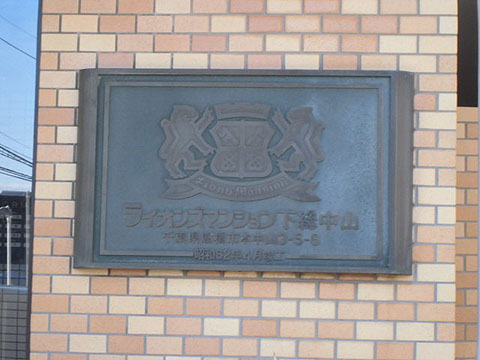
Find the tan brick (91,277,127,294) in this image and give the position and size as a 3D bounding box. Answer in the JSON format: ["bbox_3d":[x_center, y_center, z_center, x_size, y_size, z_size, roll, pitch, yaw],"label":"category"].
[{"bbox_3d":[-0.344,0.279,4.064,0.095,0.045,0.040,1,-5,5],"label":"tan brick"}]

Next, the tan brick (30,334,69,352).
[{"bbox_3d":[-0.498,0.428,4.045,0.095,0.046,0.030,1,-6,5],"label":"tan brick"}]

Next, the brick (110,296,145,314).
[{"bbox_3d":[-0.293,0.330,4.039,0.095,0.046,0.030,1,-6,5],"label":"brick"}]

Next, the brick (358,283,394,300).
[{"bbox_3d":[0.355,0.291,4.009,0.095,0.045,0.040,1,-6,5],"label":"brick"}]

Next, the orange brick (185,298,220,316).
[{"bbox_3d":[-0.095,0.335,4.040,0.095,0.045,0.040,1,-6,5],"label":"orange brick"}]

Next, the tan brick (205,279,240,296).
[{"bbox_3d":[-0.045,0.283,4.023,0.095,0.046,0.030,1,-6,5],"label":"tan brick"}]

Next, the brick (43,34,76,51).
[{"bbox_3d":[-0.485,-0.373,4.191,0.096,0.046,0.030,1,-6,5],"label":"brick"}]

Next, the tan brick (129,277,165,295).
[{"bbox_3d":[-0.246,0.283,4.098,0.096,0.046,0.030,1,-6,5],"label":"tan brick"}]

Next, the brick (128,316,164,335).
[{"bbox_3d":[-0.244,0.382,4.043,0.094,0.046,0.040,1,-6,5],"label":"brick"}]

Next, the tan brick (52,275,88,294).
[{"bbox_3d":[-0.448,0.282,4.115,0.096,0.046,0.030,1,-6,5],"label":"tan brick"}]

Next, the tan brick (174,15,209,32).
[{"bbox_3d":[-0.129,-0.414,4.116,0.094,0.046,0.040,1,-6,5],"label":"tan brick"}]

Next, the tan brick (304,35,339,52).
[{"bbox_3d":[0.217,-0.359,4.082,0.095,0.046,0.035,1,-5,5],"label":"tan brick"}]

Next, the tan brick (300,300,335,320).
[{"bbox_3d":[0.201,0.337,3.997,0.095,0.046,0.030,1,-6,5],"label":"tan brick"}]

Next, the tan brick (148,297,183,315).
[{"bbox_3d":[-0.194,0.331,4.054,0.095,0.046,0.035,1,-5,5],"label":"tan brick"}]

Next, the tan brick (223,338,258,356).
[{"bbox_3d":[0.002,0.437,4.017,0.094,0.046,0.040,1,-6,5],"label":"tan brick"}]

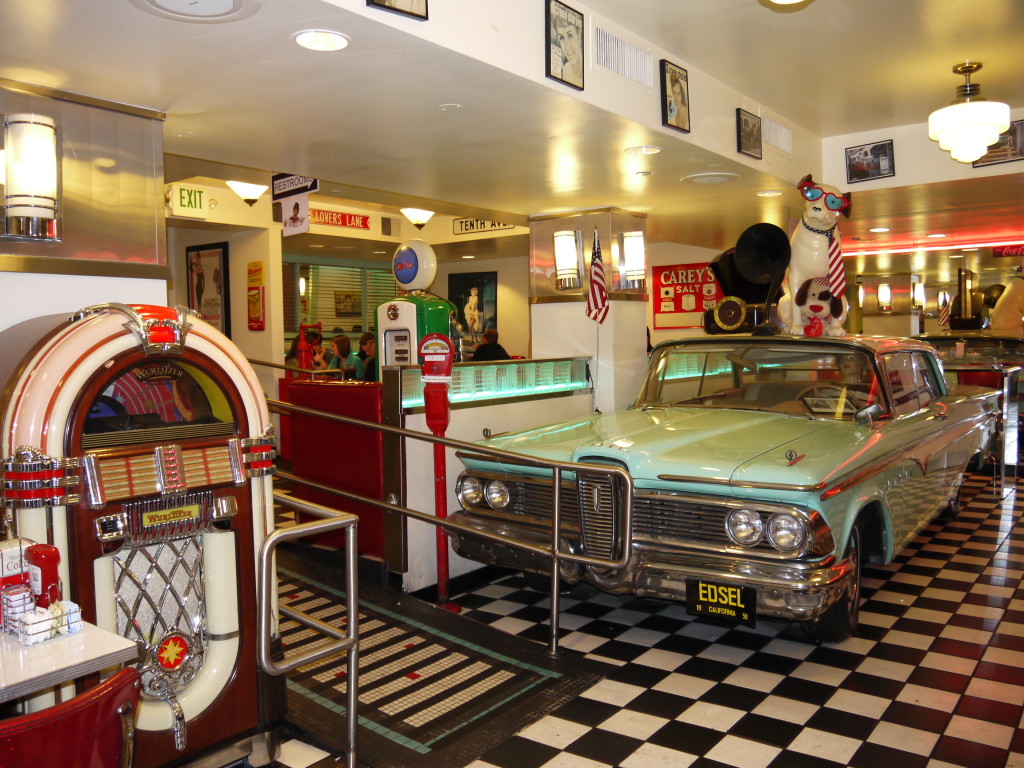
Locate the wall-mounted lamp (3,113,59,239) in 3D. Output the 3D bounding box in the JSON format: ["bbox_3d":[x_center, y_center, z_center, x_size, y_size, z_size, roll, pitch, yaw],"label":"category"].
[{"bbox_3d":[-1.713,-0.733,2.975,0.105,0.440,0.232,1,3,38],"label":"wall-mounted lamp"}]

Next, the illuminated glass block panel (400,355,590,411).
[{"bbox_3d":[-0.060,-0.012,4.903,0.120,0.240,1.800,1,3,38],"label":"illuminated glass block panel"}]

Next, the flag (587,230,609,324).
[{"bbox_3d":[0.529,-0.663,5.167,0.145,0.585,0.100,-1,3,6],"label":"flag"}]

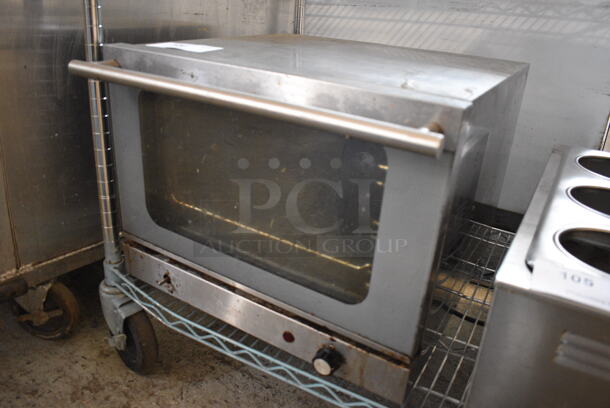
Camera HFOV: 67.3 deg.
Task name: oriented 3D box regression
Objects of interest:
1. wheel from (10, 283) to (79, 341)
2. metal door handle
[{"bbox_3d":[-0.501,0.192,0.884,0.126,0.138,0.062,6,22,3],"label":"wheel"},{"bbox_3d":[-0.082,-0.117,0.495,0.473,0.019,0.064,17,26,25],"label":"metal door handle"}]

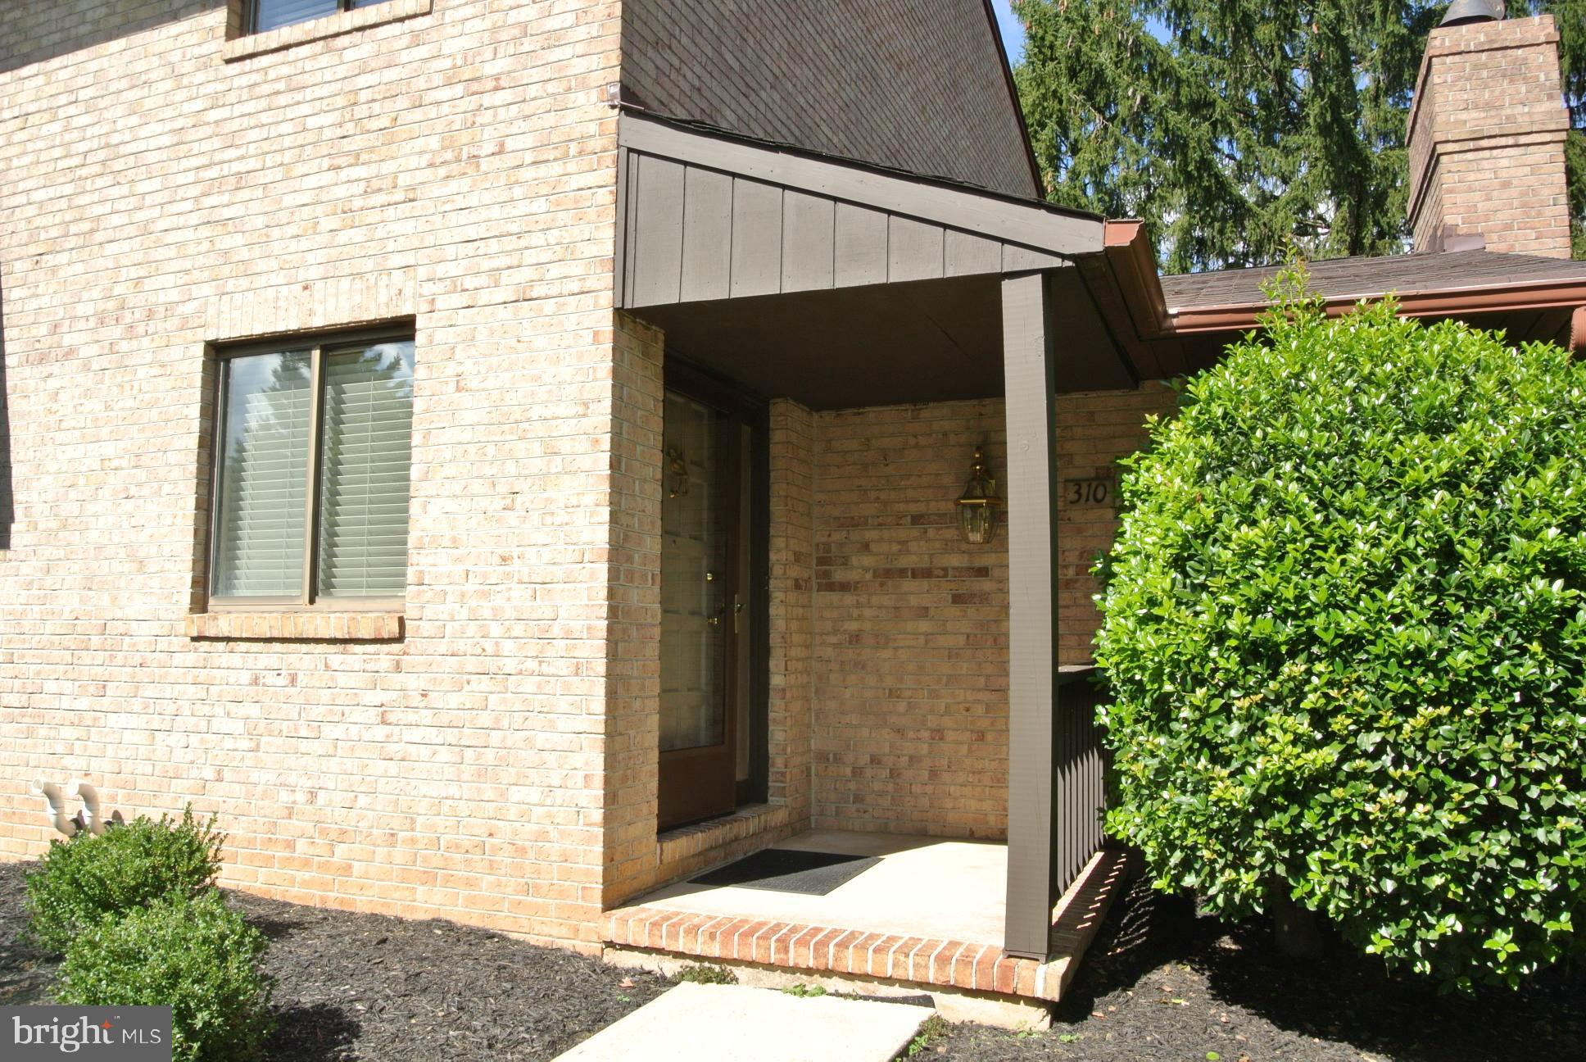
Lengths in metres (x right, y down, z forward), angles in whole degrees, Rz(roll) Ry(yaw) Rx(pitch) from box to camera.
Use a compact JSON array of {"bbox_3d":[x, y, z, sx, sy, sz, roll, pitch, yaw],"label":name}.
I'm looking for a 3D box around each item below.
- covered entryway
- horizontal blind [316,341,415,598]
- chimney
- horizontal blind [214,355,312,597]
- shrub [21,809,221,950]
[{"bbox_3d":[0.578,0.012,5.151,1.870,3.190,2.150,-2,-5,22],"label":"covered entryway"},{"bbox_3d":[-1.856,-0.280,5.188,0.520,1.140,0.050,-2,-5,22],"label":"horizontal blind"},{"bbox_3d":[5.027,-2.551,8.680,0.790,1.740,1.600,-2,-5,22],"label":"chimney"},{"bbox_3d":[-2.393,-0.266,5.407,0.520,1.140,0.050,-2,-5,22],"label":"horizontal blind"},{"bbox_3d":[-2.400,1.240,4.320,0.630,0.500,0.620,-2,-5,22],"label":"shrub"}]

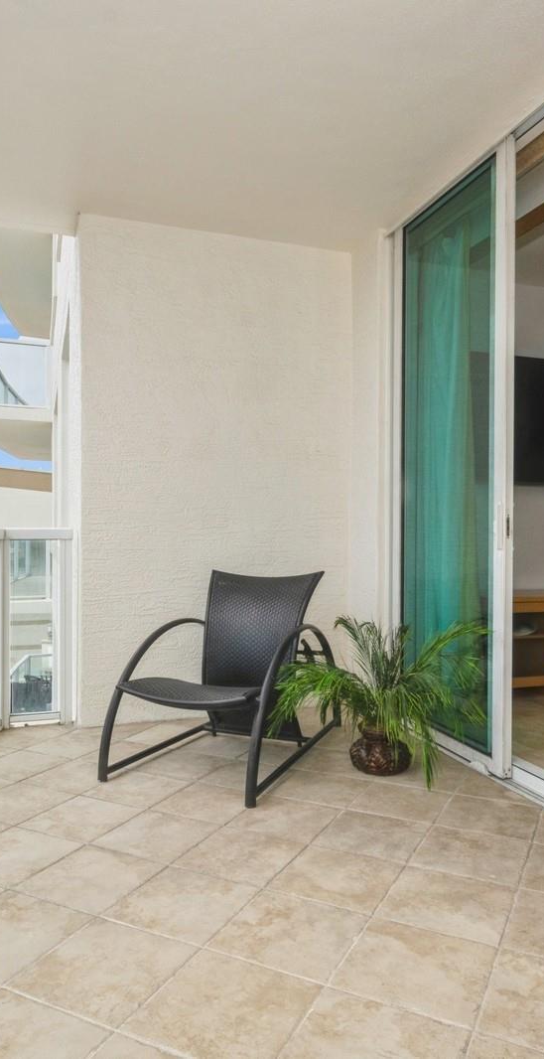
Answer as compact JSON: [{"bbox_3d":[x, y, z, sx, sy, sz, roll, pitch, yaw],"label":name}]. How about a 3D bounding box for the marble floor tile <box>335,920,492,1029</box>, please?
[{"bbox_3d":[0.352,1.062,1.599,0.326,0.010,0.326,0,0,24],"label":"marble floor tile"}]

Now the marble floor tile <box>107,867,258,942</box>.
[{"bbox_3d":[-0.241,1.038,1.834,0.318,0.010,0.318,0,-1,26],"label":"marble floor tile"}]

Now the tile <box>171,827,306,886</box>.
[{"bbox_3d":[-0.097,1.041,2.107,0.318,0.010,0.318,0,-1,26],"label":"tile"}]

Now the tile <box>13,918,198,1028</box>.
[{"bbox_3d":[-0.387,1.032,1.548,0.309,0.015,0.306,0,0,27],"label":"tile"}]

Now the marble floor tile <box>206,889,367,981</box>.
[{"bbox_3d":[0.051,1.034,1.688,0.309,0.015,0.306,0,0,27],"label":"marble floor tile"}]

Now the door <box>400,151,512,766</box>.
[{"bbox_3d":[0.839,-0.274,3.197,0.060,2.620,0.920,0,0,-19],"label":"door"}]

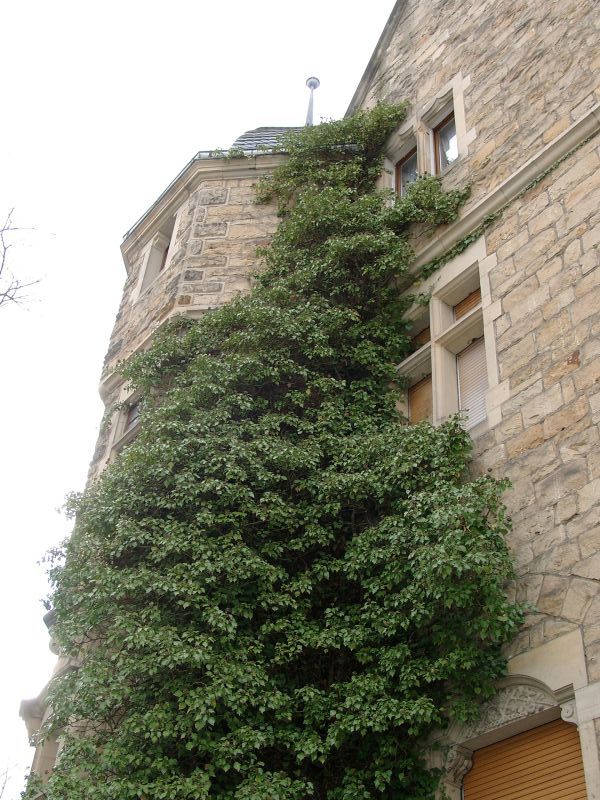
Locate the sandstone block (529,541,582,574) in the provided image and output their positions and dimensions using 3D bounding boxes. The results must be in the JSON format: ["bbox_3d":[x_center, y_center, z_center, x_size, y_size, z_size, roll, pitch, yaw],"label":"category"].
[{"bbox_3d":[1.917,1.227,7.575,0.190,0.254,0.469,29,-47,-26],"label":"sandstone block"}]

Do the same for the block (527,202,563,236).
[{"bbox_3d":[2.338,-1.632,9.673,0.190,0.210,0.390,29,-47,-26],"label":"block"}]

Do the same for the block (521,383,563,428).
[{"bbox_3d":[2.038,0.087,8.494,0.190,0.221,0.426,29,-47,-26],"label":"block"}]

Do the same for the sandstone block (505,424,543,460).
[{"bbox_3d":[1.894,0.377,8.459,0.190,0.172,0.384,29,-47,-26],"label":"sandstone block"}]

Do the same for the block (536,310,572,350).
[{"bbox_3d":[2.214,-0.565,8.831,0.190,0.228,0.366,29,-47,-26],"label":"block"}]

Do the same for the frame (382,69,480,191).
[{"bbox_3d":[1.499,-2.887,12.485,0.260,1.654,1.723,29,-47,-26],"label":"frame"}]

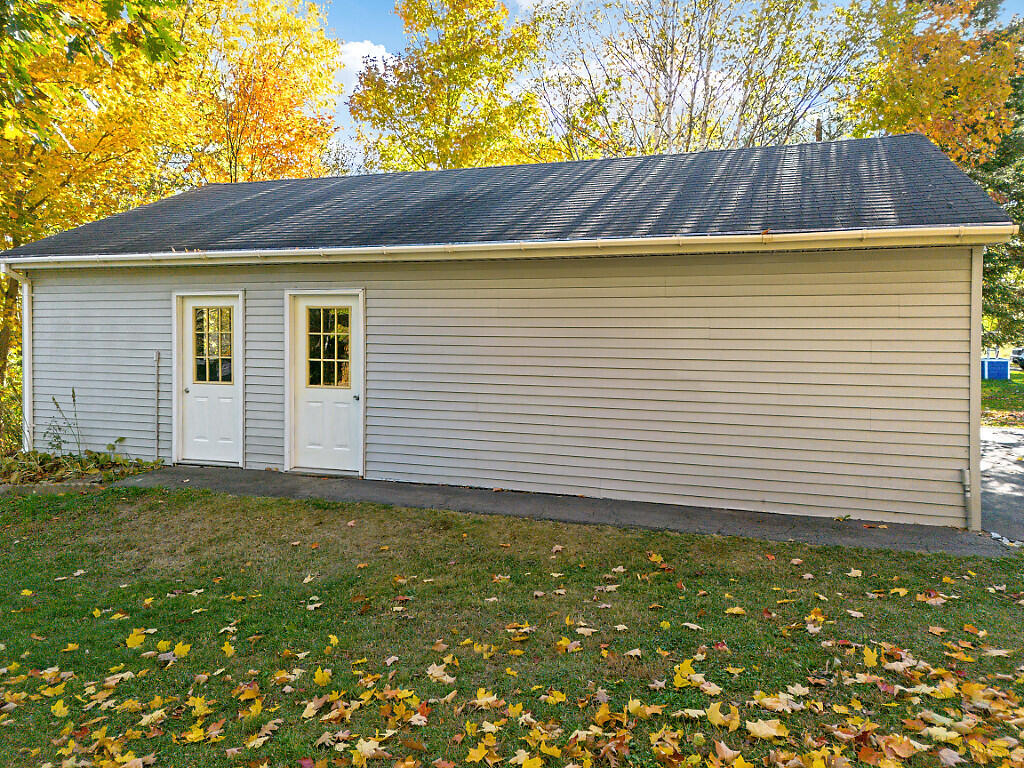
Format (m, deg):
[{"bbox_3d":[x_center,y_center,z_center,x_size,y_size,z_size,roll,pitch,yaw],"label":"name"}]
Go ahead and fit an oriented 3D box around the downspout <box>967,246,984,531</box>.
[{"bbox_3d":[4.000,0.030,6.120,0.100,2.420,0.090,0,1,18],"label":"downspout"}]

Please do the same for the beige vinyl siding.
[{"bbox_3d":[-1.275,-0.140,7.900,11.050,2.430,0.120,1,2,18],"label":"beige vinyl siding"}]

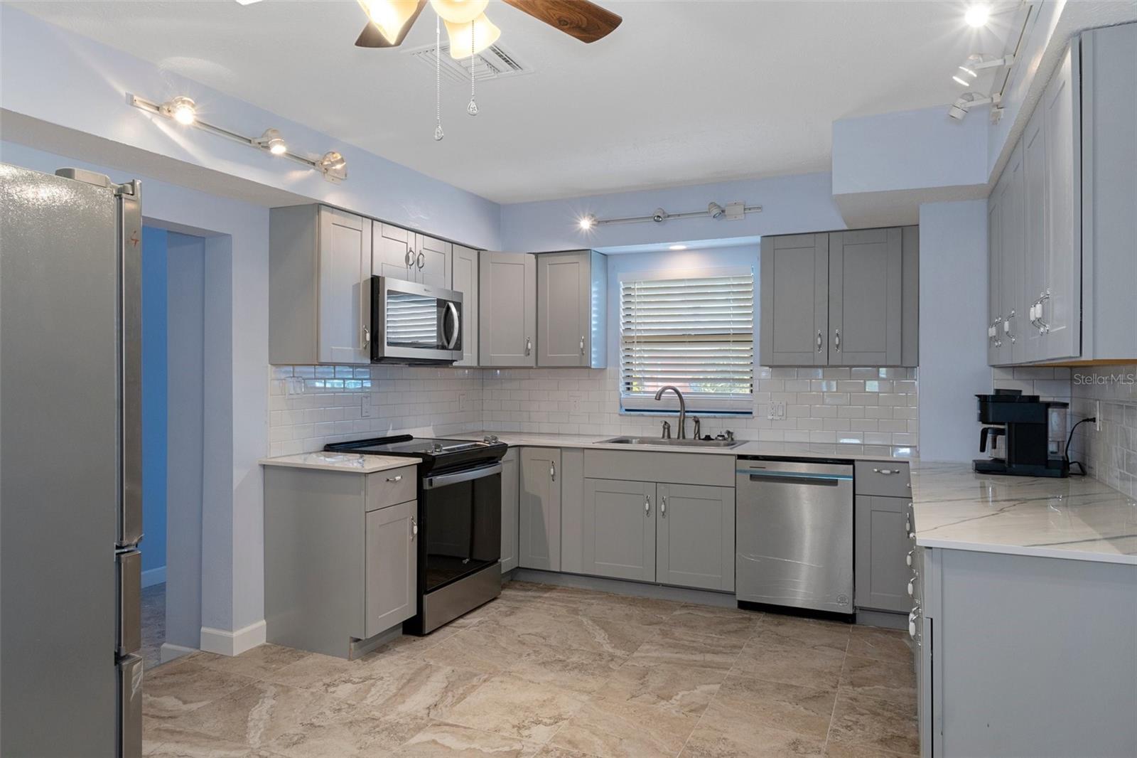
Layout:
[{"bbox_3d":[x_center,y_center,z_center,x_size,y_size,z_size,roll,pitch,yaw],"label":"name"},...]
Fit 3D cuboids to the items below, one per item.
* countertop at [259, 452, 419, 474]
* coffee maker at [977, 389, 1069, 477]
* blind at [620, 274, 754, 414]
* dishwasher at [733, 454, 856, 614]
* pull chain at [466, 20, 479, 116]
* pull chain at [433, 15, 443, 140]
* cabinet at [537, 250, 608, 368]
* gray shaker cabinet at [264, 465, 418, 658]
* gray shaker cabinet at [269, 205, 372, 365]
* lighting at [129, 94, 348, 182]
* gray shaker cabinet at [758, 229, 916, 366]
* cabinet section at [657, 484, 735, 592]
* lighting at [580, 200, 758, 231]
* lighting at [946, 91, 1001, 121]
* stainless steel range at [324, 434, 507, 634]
[{"bbox_3d":[-1.128,0.412,3.462,0.657,0.030,0.403,0,0,25],"label":"countertop"},{"bbox_3d":[1.968,0.232,3.031,0.335,0.345,0.200,0,0,28],"label":"coffee maker"},{"bbox_3d":[0.784,-0.232,4.672,0.905,0.925,0.065,0,0,23],"label":"blind"},{"bbox_3d":[1.337,0.859,4.022,0.600,0.830,0.605,0,0,25],"label":"dishwasher"},{"bbox_3d":[-0.197,-0.644,1.430,0.026,0.207,0.022,0,0,0],"label":"pull chain"},{"bbox_3d":[-0.280,-0.651,1.500,0.018,0.272,0.018,0,0,0],"label":"pull chain"},{"bbox_3d":[0.026,-0.462,4.788,0.393,0.773,0.320,0,0,23],"label":"cabinet"},{"bbox_3d":[-1.128,0.868,3.473,0.640,0.876,0.376,0,0,25],"label":"gray shaker cabinet"},{"bbox_3d":[-1.261,-0.460,3.558,0.320,0.766,0.376,0,0,25],"label":"gray shaker cabinet"},{"bbox_3d":[-1.317,-1.012,2.948,0.110,0.115,1.060,0,0,25],"label":"lighting"},{"bbox_3d":[1.589,-0.454,4.098,0.836,0.766,0.320,0,0,25],"label":"gray shaker cabinet"},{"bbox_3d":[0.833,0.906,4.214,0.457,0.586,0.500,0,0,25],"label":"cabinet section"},{"bbox_3d":[0.584,-1.012,4.301,1.170,0.110,0.110,0,0,23],"label":"lighting"},{"bbox_3d":[1.462,-0.983,2.499,0.175,0.105,0.072,0,0,25],"label":"lighting"},{"bbox_3d":[-0.851,0.838,3.987,0.710,0.935,0.760,0,0,25],"label":"stainless steel range"}]

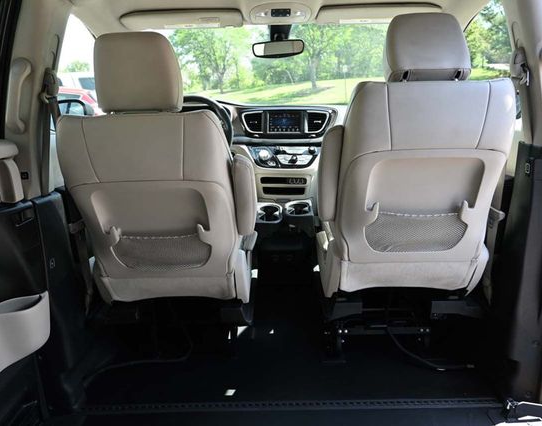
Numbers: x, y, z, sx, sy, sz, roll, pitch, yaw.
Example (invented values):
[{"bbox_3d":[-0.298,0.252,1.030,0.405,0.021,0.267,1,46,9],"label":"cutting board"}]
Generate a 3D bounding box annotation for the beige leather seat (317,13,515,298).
[{"bbox_3d":[0.445,-0.203,1.642,0.570,0.920,0.770,0,15,1],"label":"beige leather seat"}]

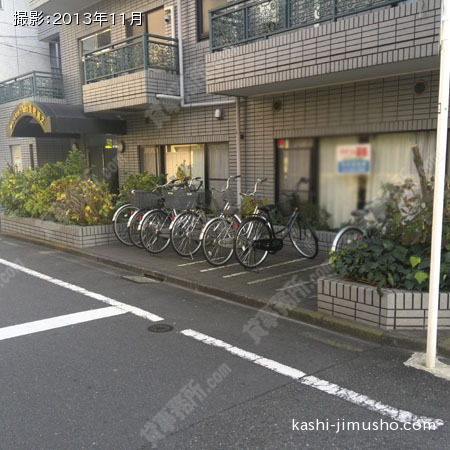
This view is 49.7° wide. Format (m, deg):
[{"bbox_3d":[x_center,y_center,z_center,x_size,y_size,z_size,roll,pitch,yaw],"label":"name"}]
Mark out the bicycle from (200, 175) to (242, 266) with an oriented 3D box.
[{"bbox_3d":[0.185,-0.024,7.078,0.570,1.070,1.700,5,10,38],"label":"bicycle"}]

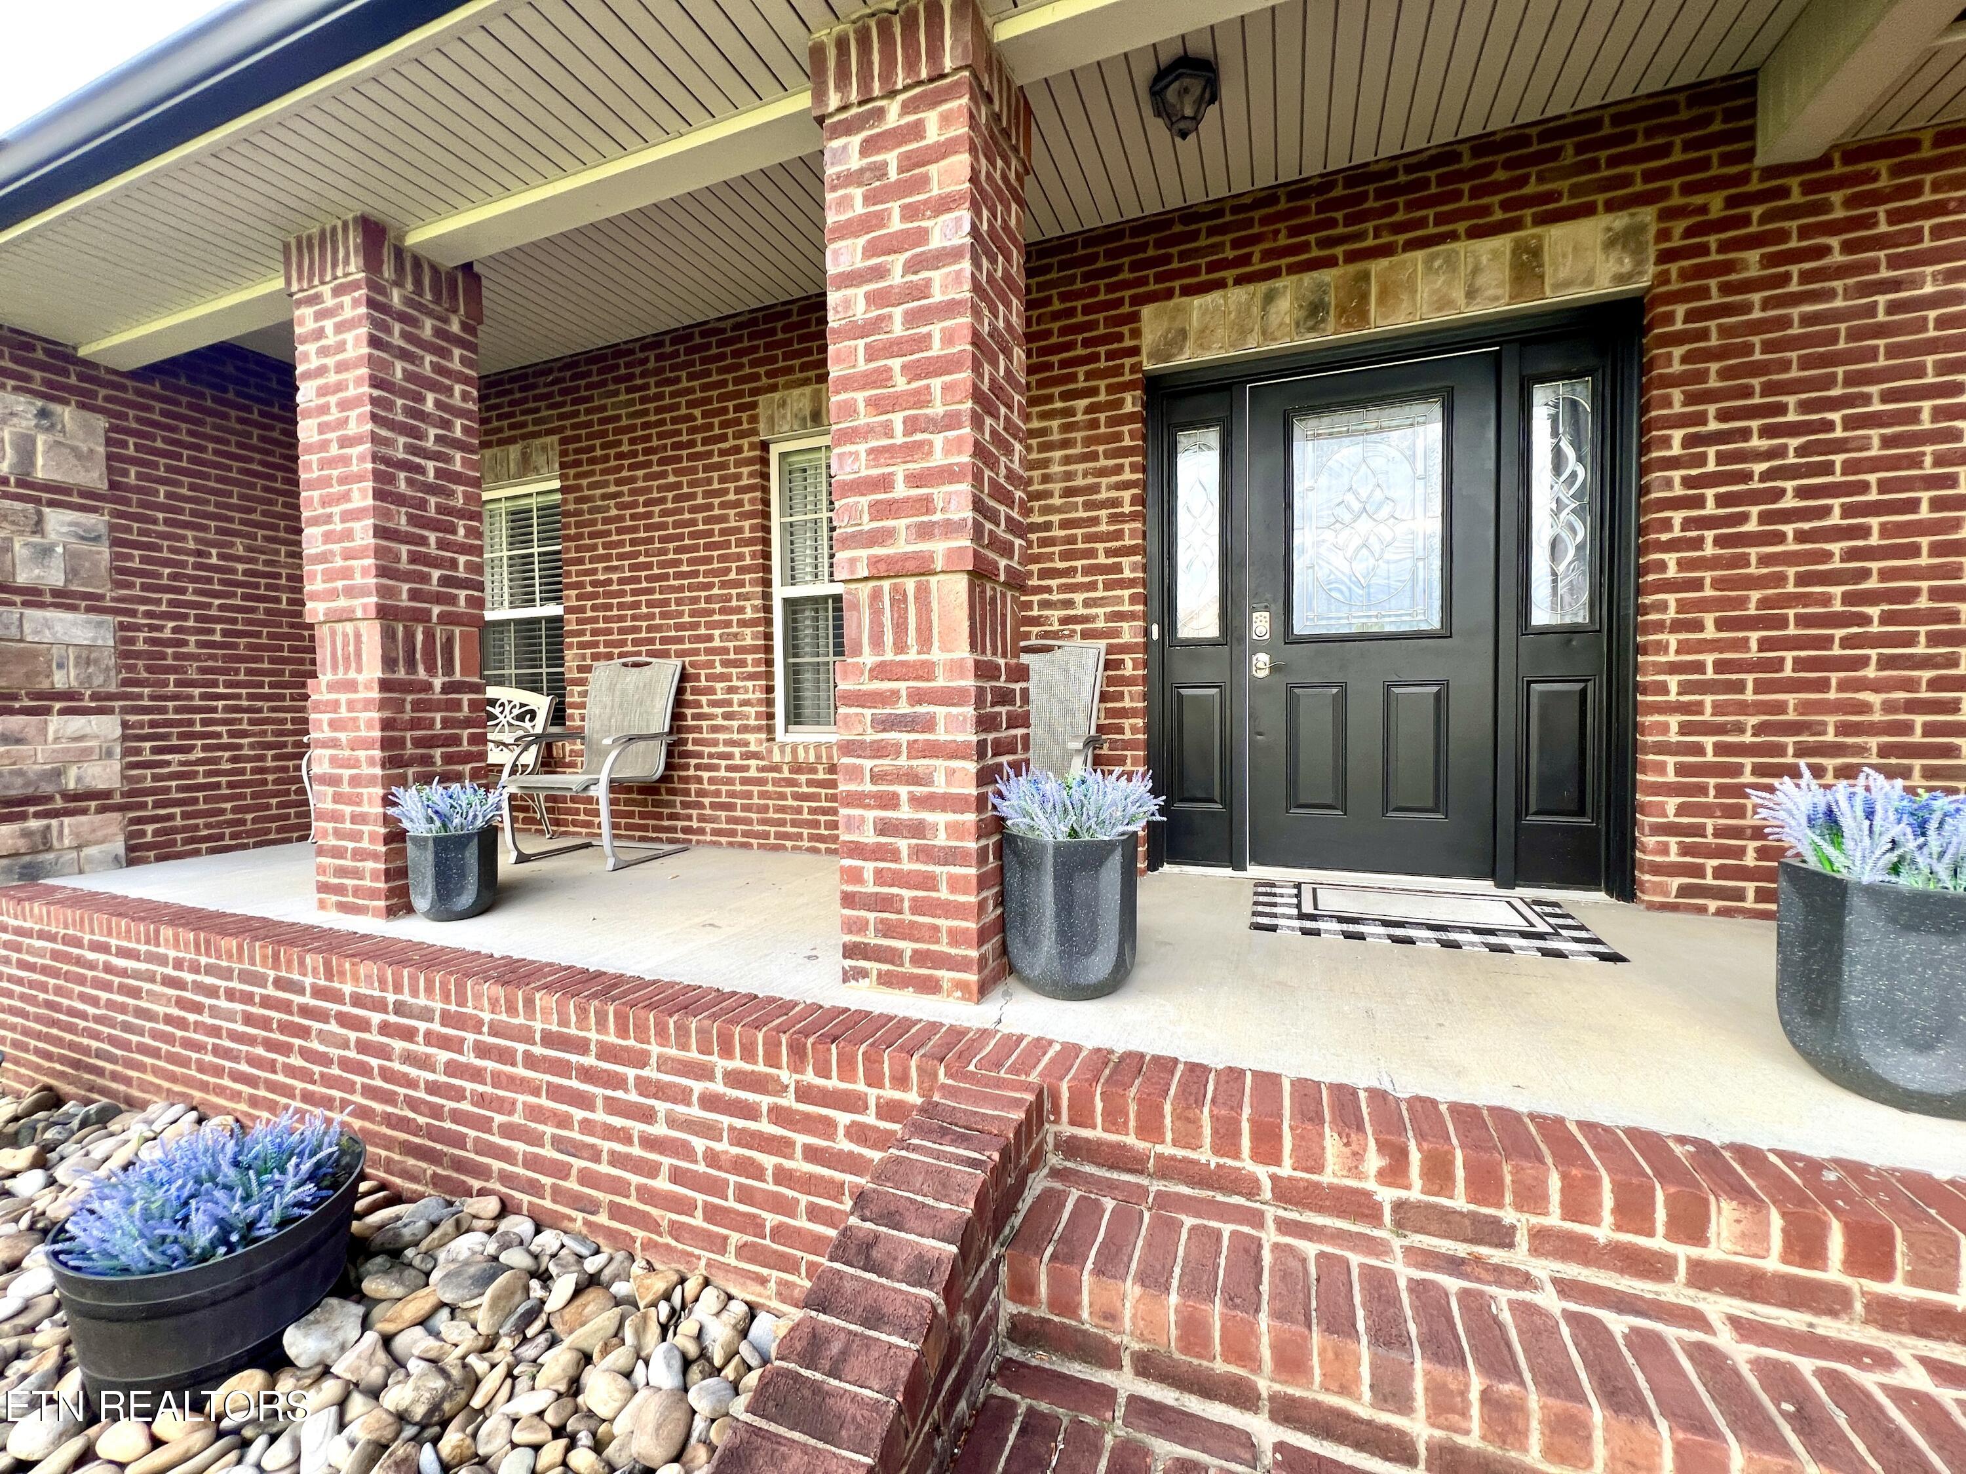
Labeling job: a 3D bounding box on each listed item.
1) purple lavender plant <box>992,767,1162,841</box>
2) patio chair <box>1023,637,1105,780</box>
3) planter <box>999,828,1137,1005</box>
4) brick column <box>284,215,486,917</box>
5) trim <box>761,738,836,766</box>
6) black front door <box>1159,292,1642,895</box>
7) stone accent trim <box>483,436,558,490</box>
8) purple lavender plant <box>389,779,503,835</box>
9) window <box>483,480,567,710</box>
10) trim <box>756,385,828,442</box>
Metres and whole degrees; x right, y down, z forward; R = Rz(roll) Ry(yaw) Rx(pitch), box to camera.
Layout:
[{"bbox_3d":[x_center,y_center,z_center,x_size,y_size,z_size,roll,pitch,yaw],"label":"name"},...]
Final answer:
[{"bbox_3d":[0.234,0.167,1.980,0.440,0.195,0.440,0,2,20],"label":"purple lavender plant"},{"bbox_3d":[0.156,0.113,3.065,0.690,1.037,0.660,0,2,20],"label":"patio chair"},{"bbox_3d":[0.236,0.457,1.990,0.356,0.418,0.356,0,2,20],"label":"planter"},{"bbox_3d":[-2.308,-0.586,2.916,0.450,2.489,0.450,0,2,20],"label":"brick column"},{"bbox_3d":[-0.716,0.081,3.833,0.975,0.104,0.110,0,2,20],"label":"trim"},{"bbox_3d":[1.576,-0.488,3.052,1.757,2.200,0.130,0,2,20],"label":"black front door"},{"bbox_3d":[-2.963,-1.685,4.615,0.950,0.235,0.100,0,2,20],"label":"stone accent trim"},{"bbox_3d":[-1.949,0.261,2.714,0.330,0.200,0.330,0,2,20],"label":"purple lavender plant"},{"bbox_3d":[-2.924,-0.781,4.718,0.945,1.609,0.100,0,2,20],"label":"window"},{"bbox_3d":[-0.729,-1.686,3.780,0.950,0.230,0.100,0,2,20],"label":"trim"}]

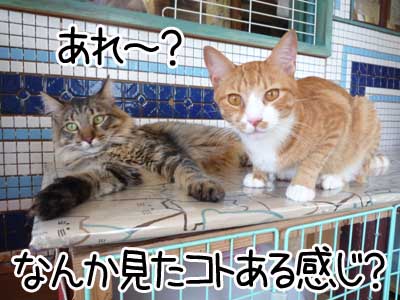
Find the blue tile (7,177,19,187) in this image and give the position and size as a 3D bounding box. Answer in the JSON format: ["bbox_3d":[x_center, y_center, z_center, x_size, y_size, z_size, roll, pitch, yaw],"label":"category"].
[{"bbox_3d":[-0.409,0.068,0.631,0.023,0.023,0.006,-2,4,-25],"label":"blue tile"}]

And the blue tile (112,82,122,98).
[{"bbox_3d":[-0.221,-0.156,0.750,0.043,0.044,0.006,-1,6,-25],"label":"blue tile"}]

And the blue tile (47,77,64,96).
[{"bbox_3d":[-0.328,-0.145,0.655,0.040,0.041,0.007,-2,4,-25],"label":"blue tile"}]

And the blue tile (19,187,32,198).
[{"bbox_3d":[-0.431,0.105,0.715,0.025,0.025,0.006,-2,6,-25],"label":"blue tile"}]

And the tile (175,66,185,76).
[{"bbox_3d":[-0.055,-0.220,0.808,0.024,0.024,0.006,-2,6,-25],"label":"tile"}]

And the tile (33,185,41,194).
[{"bbox_3d":[-0.390,0.099,0.698,0.025,0.025,0.006,-1,6,-25],"label":"tile"}]

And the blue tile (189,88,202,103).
[{"bbox_3d":[-0.014,-0.167,0.886,0.045,0.045,0.006,-2,6,-25],"label":"blue tile"}]

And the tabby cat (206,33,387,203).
[{"bbox_3d":[0.192,-0.059,0.523,0.352,0.240,0.157,-4,7,-40],"label":"tabby cat"}]

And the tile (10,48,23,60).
[{"bbox_3d":[-0.414,-0.216,0.653,0.025,0.025,0.006,-1,6,-25],"label":"tile"}]

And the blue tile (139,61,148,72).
[{"bbox_3d":[-0.153,-0.223,0.774,0.025,0.025,0.006,-1,6,-25],"label":"blue tile"}]

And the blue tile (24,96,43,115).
[{"bbox_3d":[-0.405,-0.111,0.706,0.045,0.045,0.006,-2,6,-25],"label":"blue tile"}]

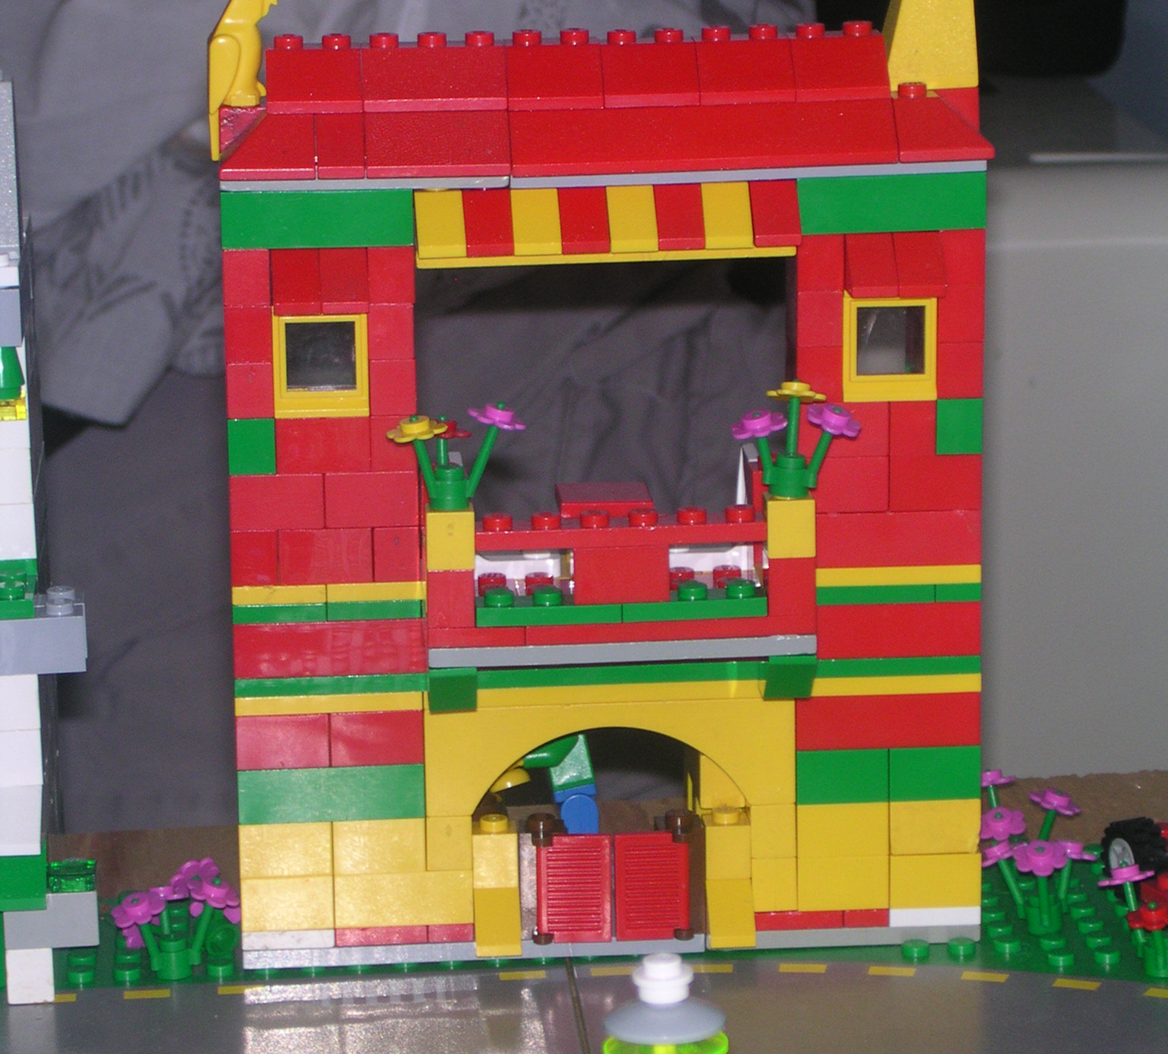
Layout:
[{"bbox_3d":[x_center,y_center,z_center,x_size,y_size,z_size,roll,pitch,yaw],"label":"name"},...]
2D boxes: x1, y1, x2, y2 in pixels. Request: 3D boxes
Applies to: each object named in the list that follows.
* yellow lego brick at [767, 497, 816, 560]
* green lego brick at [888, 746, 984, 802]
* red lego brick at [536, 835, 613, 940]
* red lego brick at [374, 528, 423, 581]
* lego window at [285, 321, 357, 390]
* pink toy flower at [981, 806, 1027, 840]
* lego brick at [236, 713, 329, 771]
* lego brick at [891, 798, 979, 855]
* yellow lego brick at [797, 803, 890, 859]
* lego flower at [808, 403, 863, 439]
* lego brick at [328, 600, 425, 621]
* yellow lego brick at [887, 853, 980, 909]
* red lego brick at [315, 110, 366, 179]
[{"bbox_3d":[0.034,-0.001,0.823,0.008,0.011,0.008,-2,13,-5],"label":"yellow lego brick"},{"bbox_3d":[0.060,0.042,0.865,0.016,0.010,0.009,-2,12,-5],"label":"green lego brick"},{"bbox_3d":[-0.002,0.062,0.859,0.013,0.019,0.004,-2,13,-5],"label":"red lego brick"},{"bbox_3d":[-0.032,0.003,0.850,0.008,0.010,0.011,-2,12,-4],"label":"red lego brick"},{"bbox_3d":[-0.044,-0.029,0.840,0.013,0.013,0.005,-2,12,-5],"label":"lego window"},{"bbox_3d":[0.074,0.053,0.891,0.010,0.003,0.010,-2,38,-5],"label":"pink toy flower"},{"bbox_3d":[-0.051,0.035,0.854,0.016,0.010,0.009,-2,12,-5],"label":"lego brick"},{"bbox_3d":[0.060,0.051,0.866,0.016,0.010,0.008,-2,12,-5],"label":"lego brick"},{"bbox_3d":[0.044,0.051,0.866,0.016,0.010,0.009,-2,13,-5],"label":"yellow lego brick"},{"bbox_3d":[0.042,-0.018,0.822,0.009,0.003,0.009,18,21,-9],"label":"lego flower"},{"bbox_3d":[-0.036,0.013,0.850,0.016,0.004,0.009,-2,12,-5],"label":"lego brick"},{"bbox_3d":[0.061,0.061,0.868,0.016,0.010,0.008,-2,12,-5],"label":"yellow lego brick"},{"bbox_3d":[-0.040,-0.064,0.827,0.008,0.010,0.015,-2,13,-5],"label":"red lego brick"}]

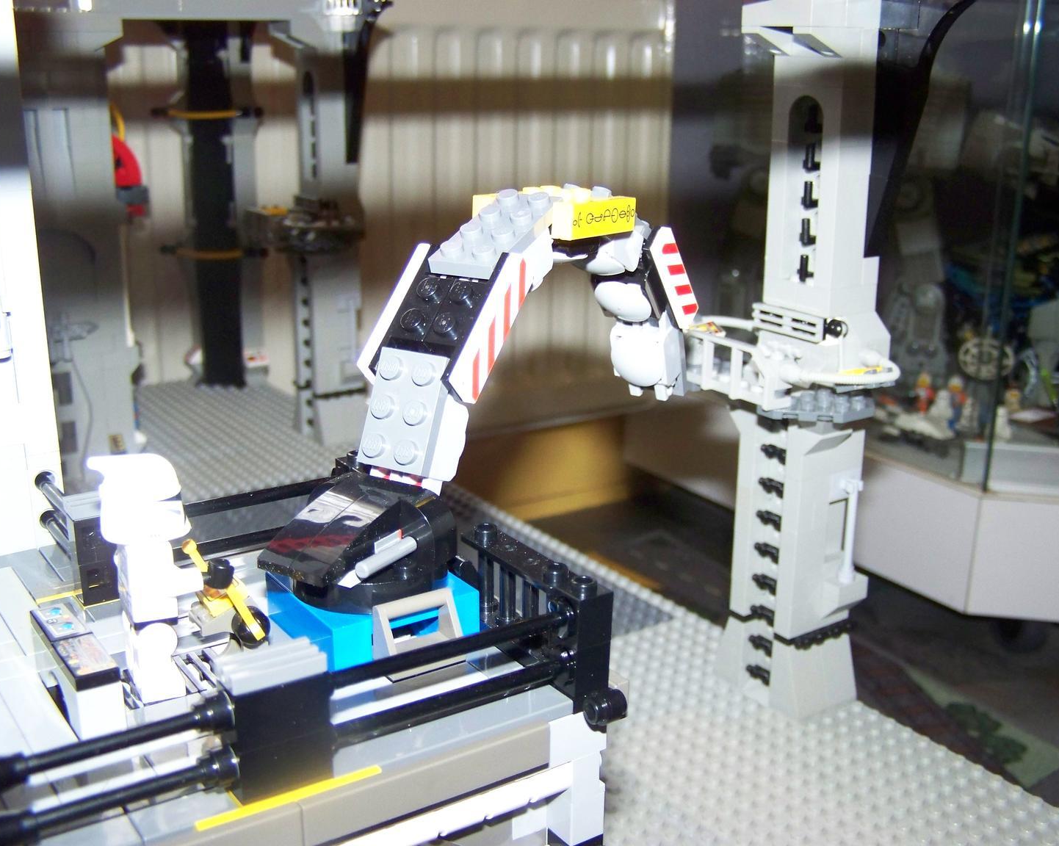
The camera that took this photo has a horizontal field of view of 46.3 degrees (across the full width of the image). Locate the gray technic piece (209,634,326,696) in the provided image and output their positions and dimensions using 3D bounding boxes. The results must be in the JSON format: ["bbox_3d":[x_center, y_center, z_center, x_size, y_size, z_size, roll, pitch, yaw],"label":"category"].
[{"bbox_3d":[-0.042,0.039,0.201,0.016,0.003,0.008,-10,19,-33],"label":"gray technic piece"}]

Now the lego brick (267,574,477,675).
[{"bbox_3d":[-0.033,0.037,0.256,0.032,0.010,0.032,-10,19,-33],"label":"lego brick"}]

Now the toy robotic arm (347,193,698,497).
[{"bbox_3d":[0.005,-0.025,0.302,0.031,0.068,0.136,9,18,29],"label":"toy robotic arm"}]

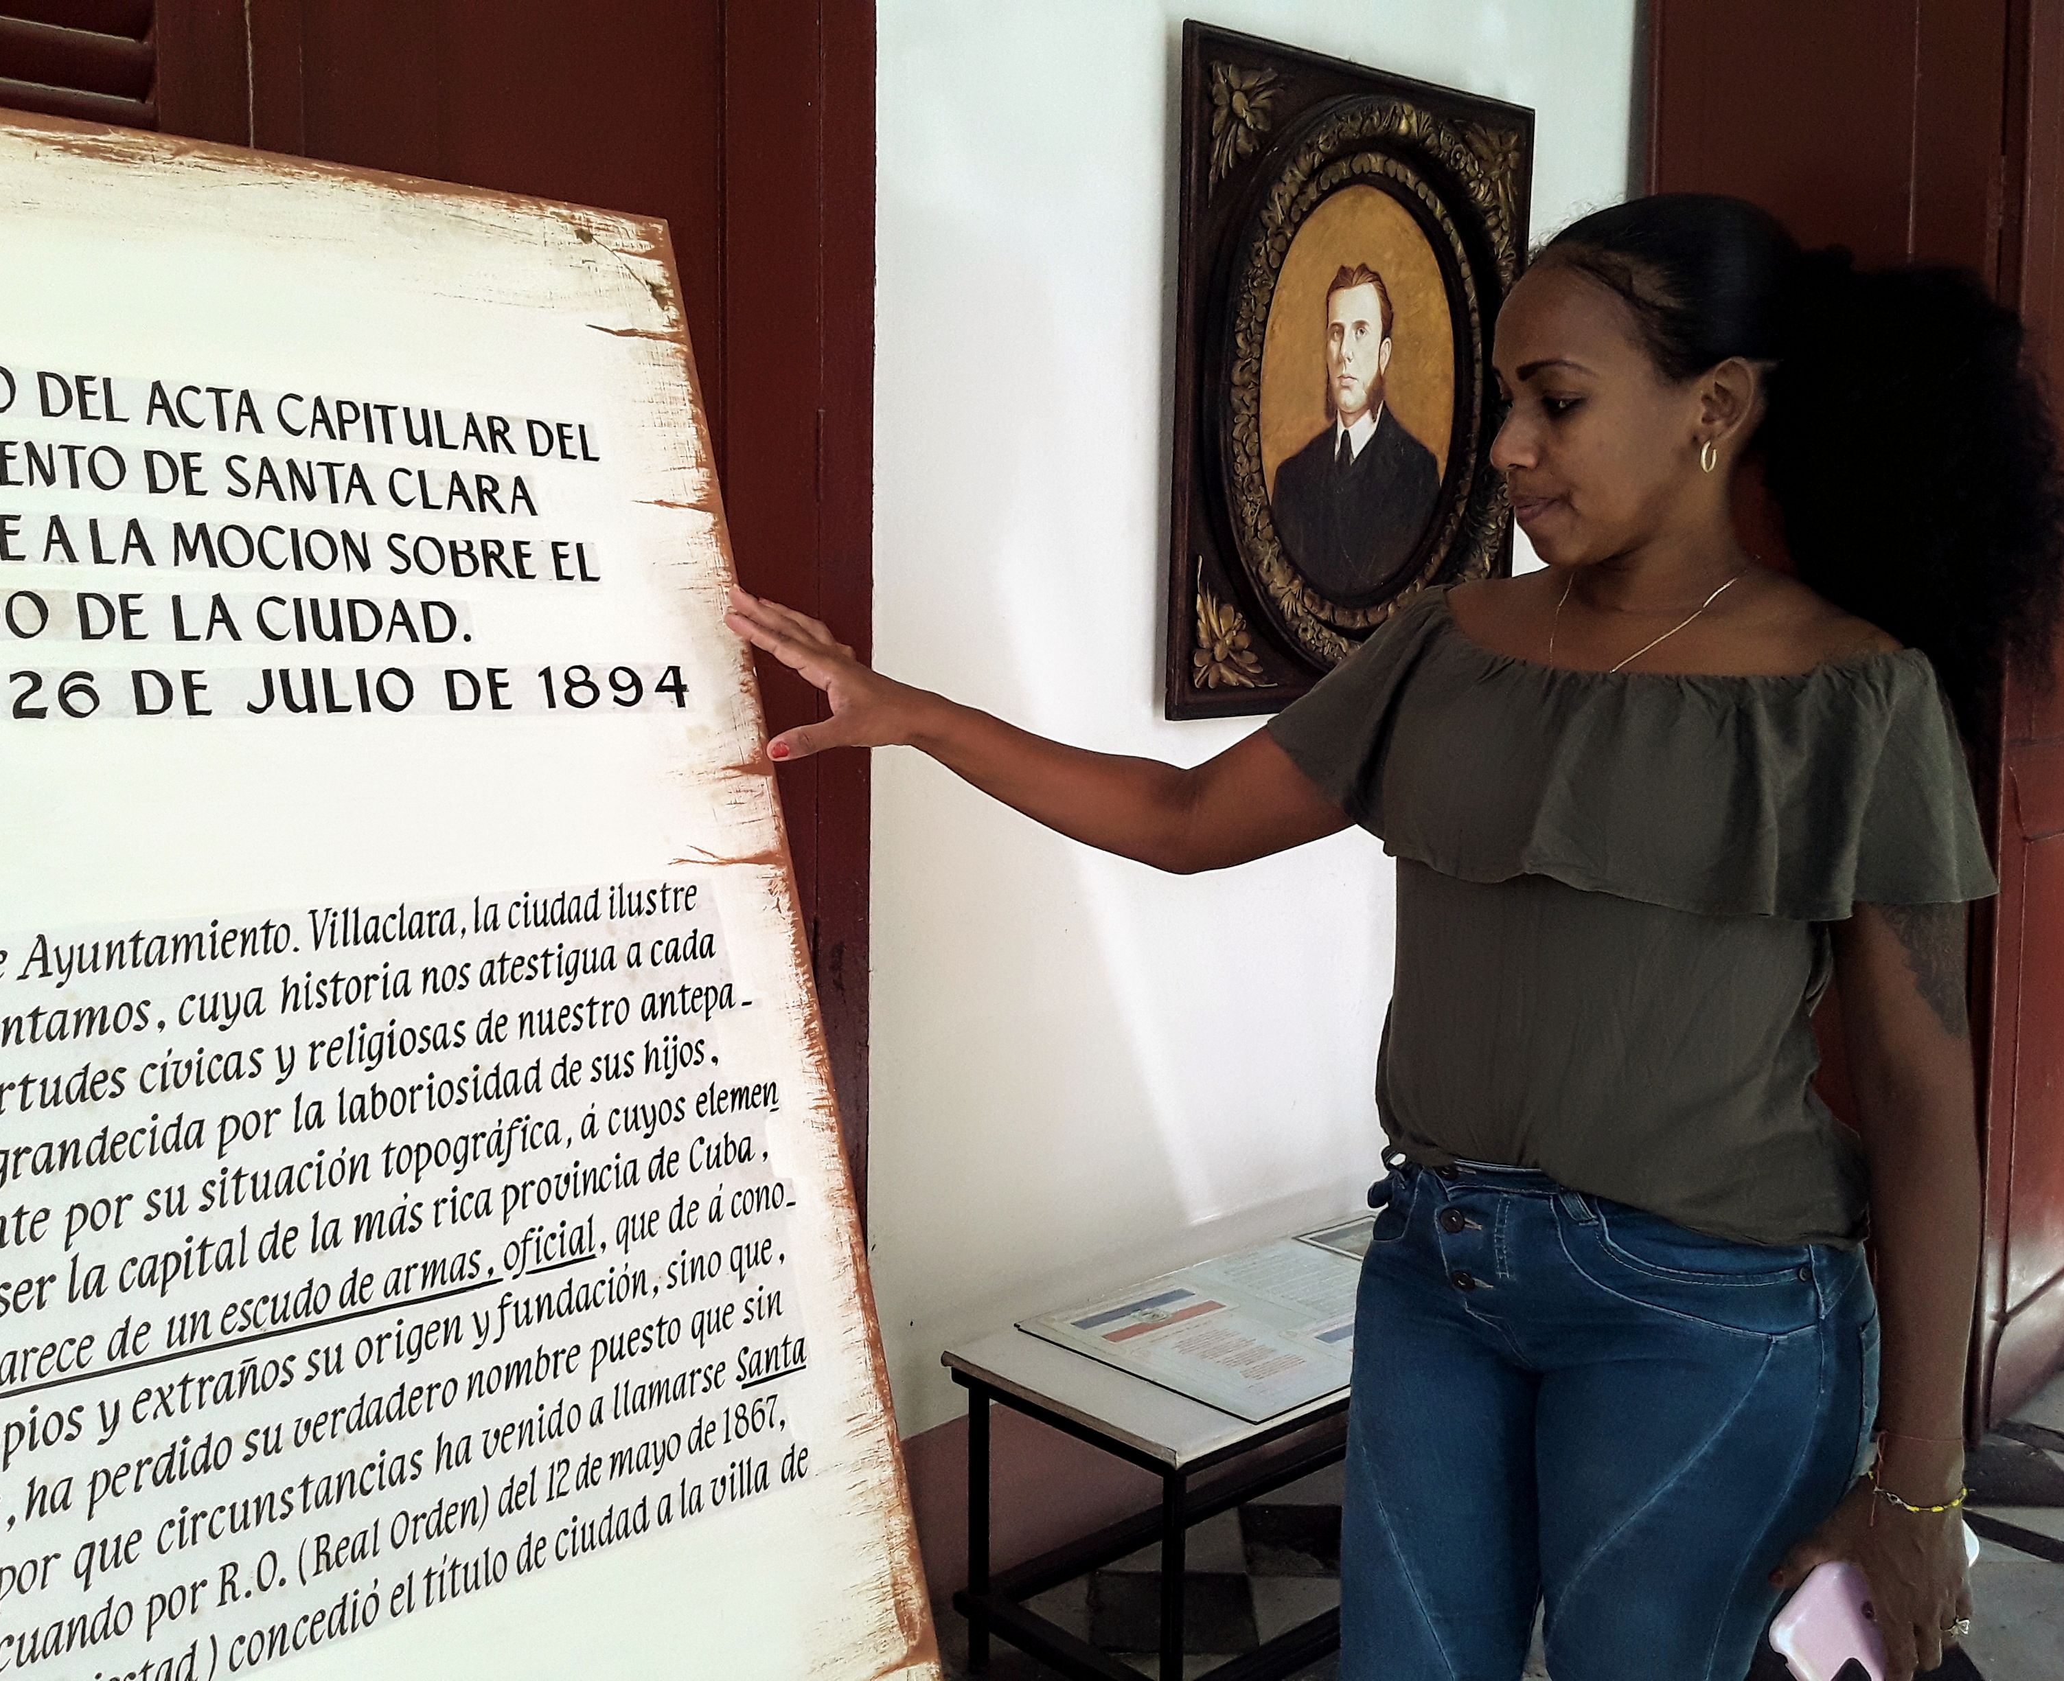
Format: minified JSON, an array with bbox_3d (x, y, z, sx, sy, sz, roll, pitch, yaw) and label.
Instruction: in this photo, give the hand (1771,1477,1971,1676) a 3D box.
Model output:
[{"bbox_3d":[0.535,0.476,1.280,0.115,0.140,0.085,-1,4,-25],"label":"hand"}]

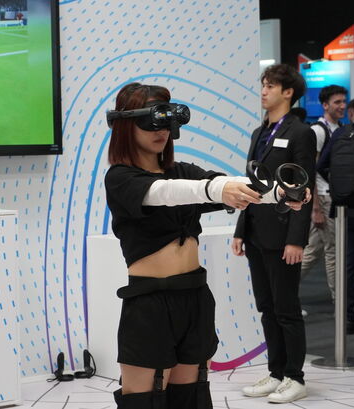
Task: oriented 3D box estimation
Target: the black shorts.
[{"bbox_3d":[-0.032,0.380,4.300,0.360,0.315,0.260,-3,4,-34],"label":"black shorts"}]

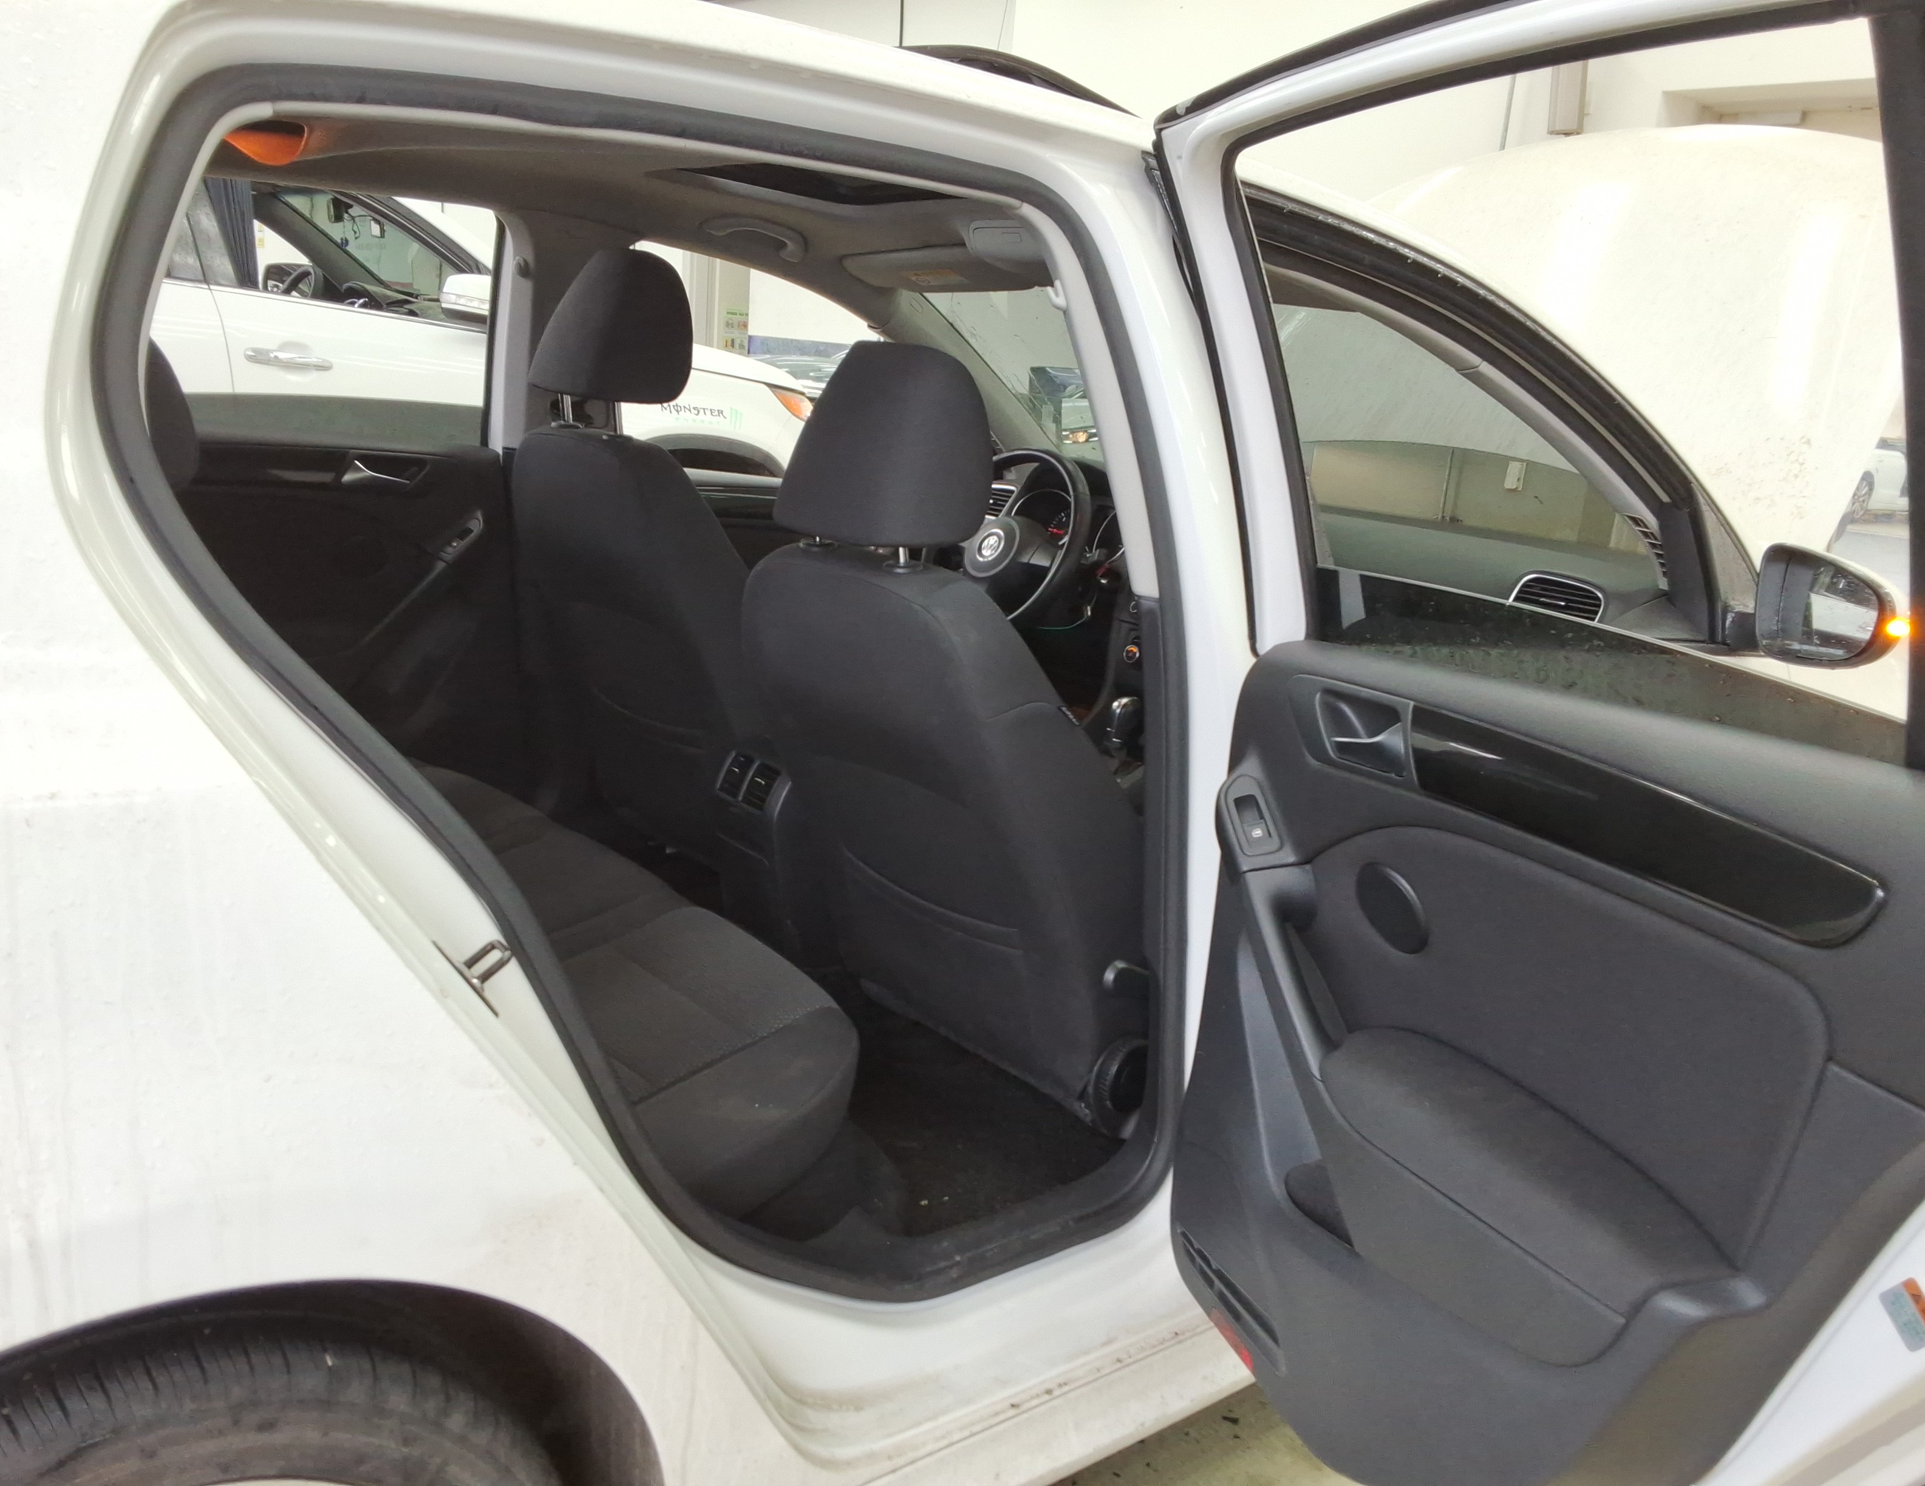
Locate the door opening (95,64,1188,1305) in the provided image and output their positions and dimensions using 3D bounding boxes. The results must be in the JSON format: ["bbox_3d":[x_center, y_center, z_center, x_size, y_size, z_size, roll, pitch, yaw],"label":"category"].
[{"bbox_3d":[-0.156,0.011,1.216,0.900,0.980,0.190,-6,17,-37],"label":"door opening"}]

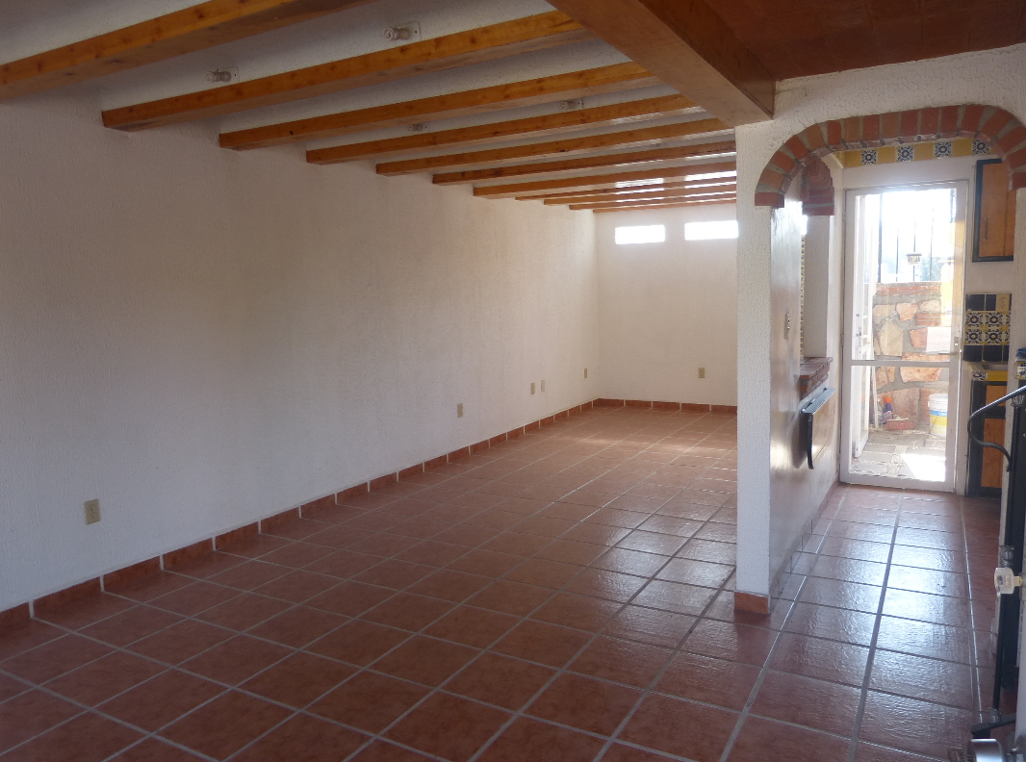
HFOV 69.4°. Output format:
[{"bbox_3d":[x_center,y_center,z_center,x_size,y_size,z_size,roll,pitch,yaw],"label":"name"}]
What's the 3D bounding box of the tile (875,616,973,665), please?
[{"bbox_3d":[1.623,1.029,2.928,0.330,0.010,0.330,2,8,30],"label":"tile"}]

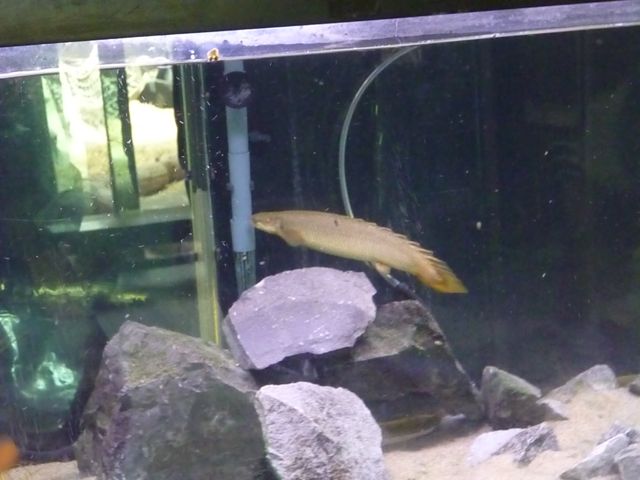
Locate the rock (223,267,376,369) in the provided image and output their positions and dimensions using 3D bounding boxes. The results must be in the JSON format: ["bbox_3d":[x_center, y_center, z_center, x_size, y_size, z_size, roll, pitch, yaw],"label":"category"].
[{"bbox_3d":[-0.024,0.091,1.320,0.175,0.100,0.115,-4,9,-3],"label":"rock"}]

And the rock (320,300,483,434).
[{"bbox_3d":[0.095,0.156,1.380,0.205,0.140,0.145,-4,9,-3],"label":"rock"}]

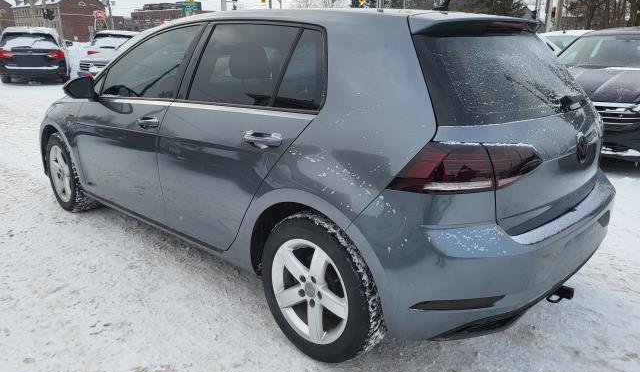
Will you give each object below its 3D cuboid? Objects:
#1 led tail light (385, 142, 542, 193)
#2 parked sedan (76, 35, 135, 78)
[{"bbox_3d":[0.491,-0.080,1.569,0.350,0.200,0.440,15,22,41],"label":"led tail light"},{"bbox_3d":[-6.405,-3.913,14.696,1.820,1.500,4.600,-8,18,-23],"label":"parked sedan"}]

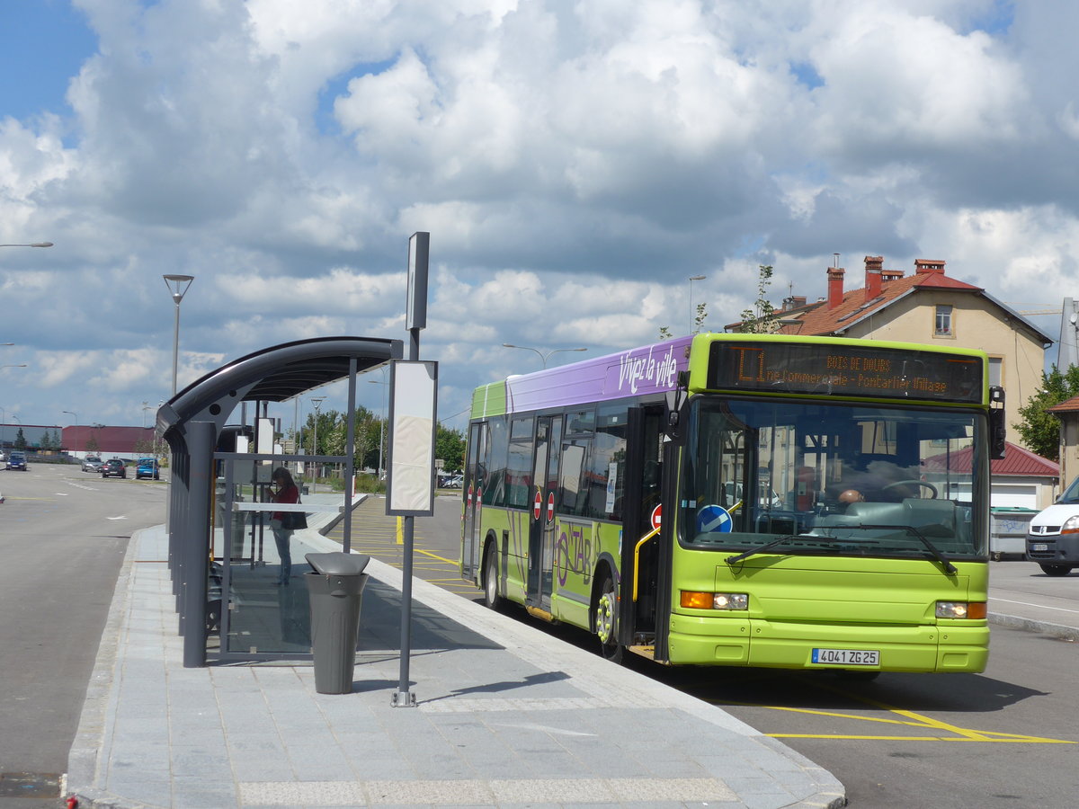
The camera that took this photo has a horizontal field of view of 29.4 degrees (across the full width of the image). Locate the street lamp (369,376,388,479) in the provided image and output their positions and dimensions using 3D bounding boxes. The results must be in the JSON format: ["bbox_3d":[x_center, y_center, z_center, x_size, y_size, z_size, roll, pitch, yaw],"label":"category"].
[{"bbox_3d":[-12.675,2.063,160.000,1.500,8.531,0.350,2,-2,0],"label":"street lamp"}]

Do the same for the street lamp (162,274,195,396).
[{"bbox_3d":[-7.554,-0.019,42.490,0.620,5.348,0.620,2,-2,-11],"label":"street lamp"}]

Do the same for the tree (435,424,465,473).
[{"bbox_3d":[-9.662,5.605,225.000,4.100,6.785,4.100,2,-2,-11],"label":"tree"}]

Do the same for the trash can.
[{"bbox_3d":[-1.363,1.442,13.682,0.440,0.930,0.440,2,-2,0],"label":"trash can"}]

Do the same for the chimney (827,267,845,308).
[{"bbox_3d":[17.522,-6.866,121.300,0.950,2.494,0.650,2,-2,-11],"label":"chimney"}]

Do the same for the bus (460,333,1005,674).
[{"bbox_3d":[1.265,0.996,20.304,2.630,2.750,10.440,2,-2,-11],"label":"bus"}]

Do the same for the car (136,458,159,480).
[{"bbox_3d":[-27.593,4.538,144.800,1.620,1.520,3.600,2,-2,-11],"label":"car"}]

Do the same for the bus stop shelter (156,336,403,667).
[{"bbox_3d":[-3.159,0.880,21.426,1.779,2.453,13.000,2,-2,-11],"label":"bus stop shelter"}]

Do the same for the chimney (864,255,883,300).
[{"bbox_3d":[18.754,-7.093,115.500,0.950,2.474,0.650,2,-2,-11],"label":"chimney"}]

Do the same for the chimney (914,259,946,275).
[{"bbox_3d":[21.554,-7.530,113.500,1.620,0.964,0.650,2,-2,-11],"label":"chimney"}]

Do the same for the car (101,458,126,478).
[{"bbox_3d":[-32.038,4.877,154.975,1.700,1.450,3.950,2,-2,-11],"label":"car"}]

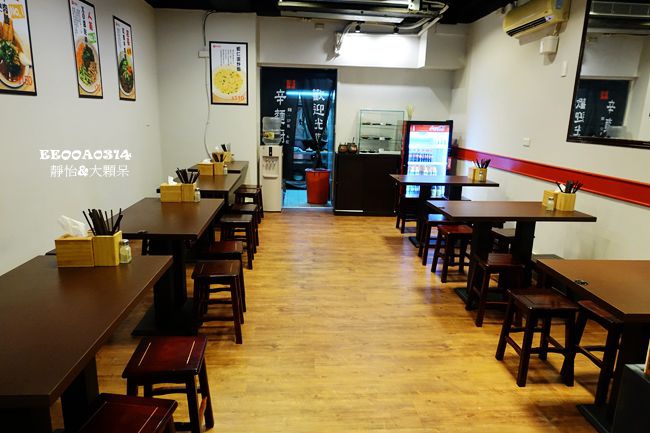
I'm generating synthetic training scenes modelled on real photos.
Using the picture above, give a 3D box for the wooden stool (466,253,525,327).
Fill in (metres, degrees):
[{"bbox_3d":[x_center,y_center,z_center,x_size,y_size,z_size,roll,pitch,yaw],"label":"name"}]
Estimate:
[{"bbox_3d":[1.206,0.518,3.118,0.300,0.452,0.300,0,13,-4],"label":"wooden stool"}]

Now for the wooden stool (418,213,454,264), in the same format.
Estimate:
[{"bbox_3d":[1.148,0.236,4.424,0.315,0.450,0.310,1,13,-4],"label":"wooden stool"}]

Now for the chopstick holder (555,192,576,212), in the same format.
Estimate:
[{"bbox_3d":[1.872,-0.119,3.388,0.122,0.135,0.100,-1,13,-10],"label":"chopstick holder"}]

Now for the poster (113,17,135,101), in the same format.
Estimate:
[{"bbox_3d":[-2.179,-1.692,4.725,0.025,0.820,0.495,0,13,-4],"label":"poster"}]

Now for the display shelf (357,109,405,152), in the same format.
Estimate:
[{"bbox_3d":[0.783,-1.236,6.385,0.610,0.600,0.380,1,13,-5],"label":"display shelf"}]

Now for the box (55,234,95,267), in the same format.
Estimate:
[{"bbox_3d":[-1.088,0.146,1.929,0.152,0.122,0.115,1,13,-5],"label":"box"}]

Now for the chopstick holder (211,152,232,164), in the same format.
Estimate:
[{"bbox_3d":[-1.396,-0.802,5.954,0.250,0.132,0.120,0,13,-4],"label":"chopstick holder"}]

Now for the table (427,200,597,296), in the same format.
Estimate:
[{"bbox_3d":[1.416,0.309,3.479,1.090,0.750,0.600,1,13,-5],"label":"table"}]

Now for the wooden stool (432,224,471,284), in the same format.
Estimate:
[{"bbox_3d":[1.197,0.341,3.978,0.315,0.450,0.310,1,13,-4],"label":"wooden stool"}]

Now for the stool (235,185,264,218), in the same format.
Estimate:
[{"bbox_3d":[-1.008,-0.145,5.834,0.315,0.450,0.310,1,13,-4],"label":"stool"}]

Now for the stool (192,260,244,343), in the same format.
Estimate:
[{"bbox_3d":[-0.686,0.550,2.845,0.320,0.450,0.320,1,13,-5],"label":"stool"}]

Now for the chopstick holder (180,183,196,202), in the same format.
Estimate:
[{"bbox_3d":[-1.058,-0.194,3.381,0.095,0.135,0.105,1,13,-4],"label":"chopstick holder"}]

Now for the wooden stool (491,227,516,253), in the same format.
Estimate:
[{"bbox_3d":[1.692,0.361,3.945,0.315,0.450,0.310,1,13,-4],"label":"wooden stool"}]

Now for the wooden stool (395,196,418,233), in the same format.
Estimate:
[{"bbox_3d":[1.128,-0.036,5.604,0.315,0.450,0.310,1,13,-4],"label":"wooden stool"}]

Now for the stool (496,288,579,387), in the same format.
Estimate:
[{"bbox_3d":[1.212,0.686,2.490,0.320,0.450,0.320,1,13,-5],"label":"stool"}]

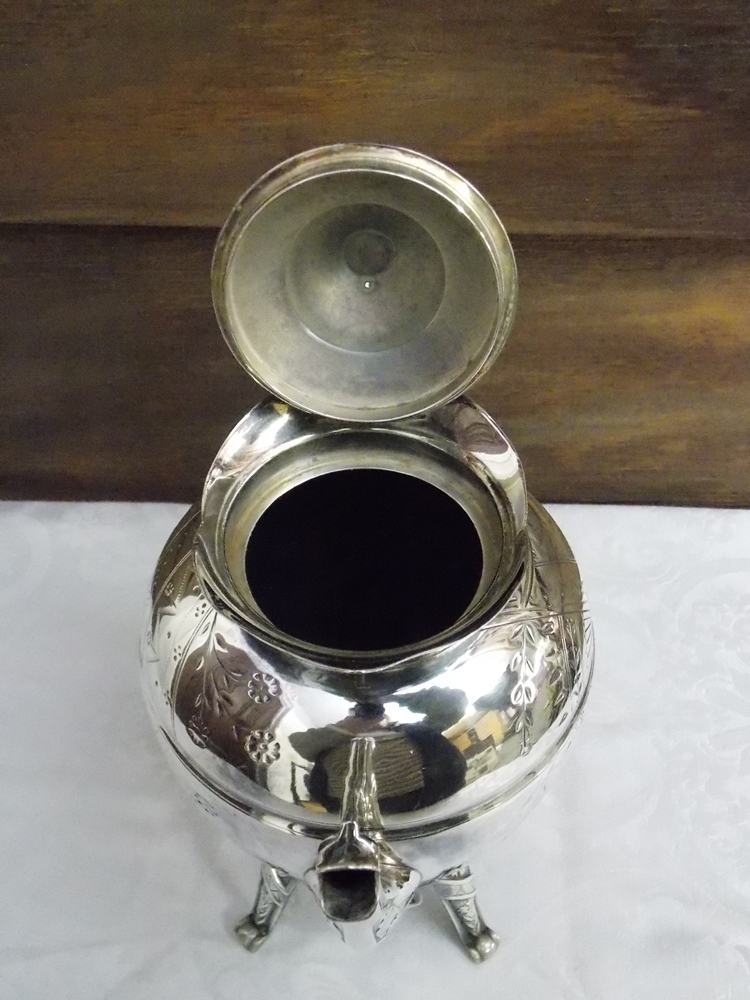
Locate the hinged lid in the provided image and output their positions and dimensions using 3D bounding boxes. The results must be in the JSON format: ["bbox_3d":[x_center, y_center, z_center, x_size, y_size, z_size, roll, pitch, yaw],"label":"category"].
[{"bbox_3d":[-0.002,-0.078,0.355,0.096,0.096,0.057,2,37,2],"label":"hinged lid"}]

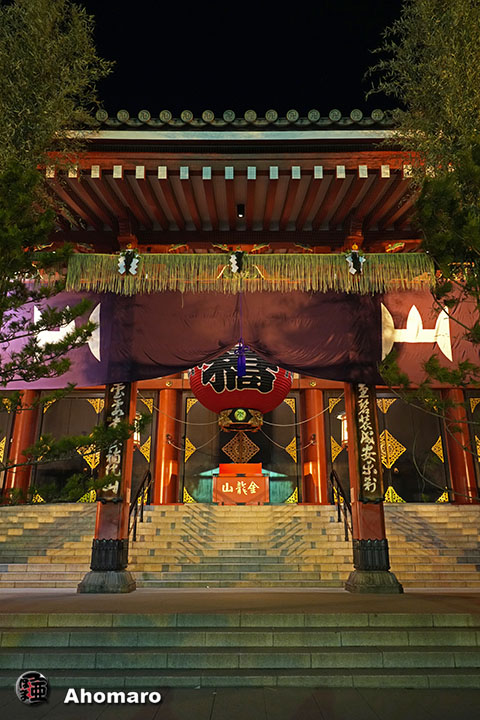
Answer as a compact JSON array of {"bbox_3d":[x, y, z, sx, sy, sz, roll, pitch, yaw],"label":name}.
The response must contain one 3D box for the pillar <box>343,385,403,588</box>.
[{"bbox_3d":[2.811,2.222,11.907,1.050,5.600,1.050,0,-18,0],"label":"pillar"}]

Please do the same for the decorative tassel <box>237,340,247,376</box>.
[{"bbox_3d":[0.035,-0.040,12.133,0.257,0.886,0.200,0,-18,0],"label":"decorative tassel"}]

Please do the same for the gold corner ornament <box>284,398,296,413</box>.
[{"bbox_3d":[1.977,1.818,20.566,0.514,0.607,0.050,0,-18,0],"label":"gold corner ornament"}]

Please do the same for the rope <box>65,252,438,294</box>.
[{"bbox_3d":[0.245,-2.123,12.721,9.025,1.146,0.250,0,-18,0],"label":"rope"}]

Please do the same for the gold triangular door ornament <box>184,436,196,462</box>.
[{"bbox_3d":[-1.906,3.443,20.025,0.462,0.998,0.050,0,-18,0],"label":"gold triangular door ornament"}]

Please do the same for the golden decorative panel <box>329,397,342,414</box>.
[{"bbox_3d":[3.787,1.818,20.566,0.534,0.648,0.050,0,-18,0],"label":"golden decorative panel"}]

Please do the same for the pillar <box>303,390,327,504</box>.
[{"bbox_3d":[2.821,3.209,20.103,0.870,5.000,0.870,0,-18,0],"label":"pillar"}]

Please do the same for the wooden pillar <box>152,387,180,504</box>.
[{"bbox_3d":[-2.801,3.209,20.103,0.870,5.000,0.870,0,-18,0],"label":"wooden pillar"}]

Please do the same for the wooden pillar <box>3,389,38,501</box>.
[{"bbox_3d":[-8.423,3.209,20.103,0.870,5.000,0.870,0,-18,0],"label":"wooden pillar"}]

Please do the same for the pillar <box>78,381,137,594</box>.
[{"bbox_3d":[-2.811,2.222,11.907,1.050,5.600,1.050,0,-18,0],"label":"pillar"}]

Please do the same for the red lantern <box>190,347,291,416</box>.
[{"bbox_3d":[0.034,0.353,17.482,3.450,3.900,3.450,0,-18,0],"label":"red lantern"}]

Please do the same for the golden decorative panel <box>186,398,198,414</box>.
[{"bbox_3d":[-1.868,1.827,20.562,0.494,0.627,0.050,0,-18,0],"label":"golden decorative panel"}]

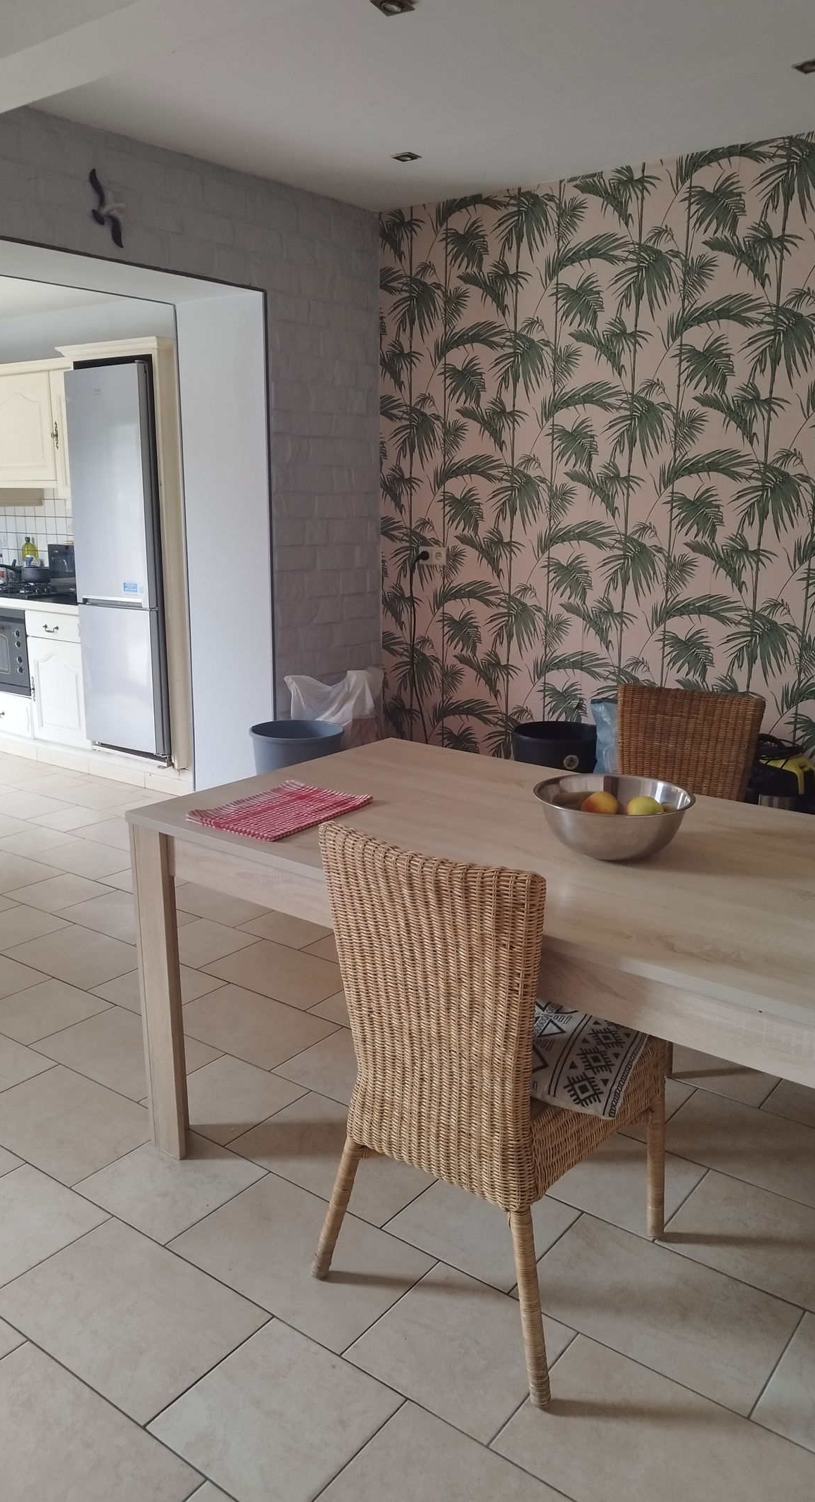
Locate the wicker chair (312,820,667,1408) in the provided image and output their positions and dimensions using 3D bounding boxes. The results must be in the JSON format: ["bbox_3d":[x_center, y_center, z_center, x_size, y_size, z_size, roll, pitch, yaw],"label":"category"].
[{"bbox_3d":[0.173,0.539,1.920,0.500,0.912,0.545,10,17,35],"label":"wicker chair"}]

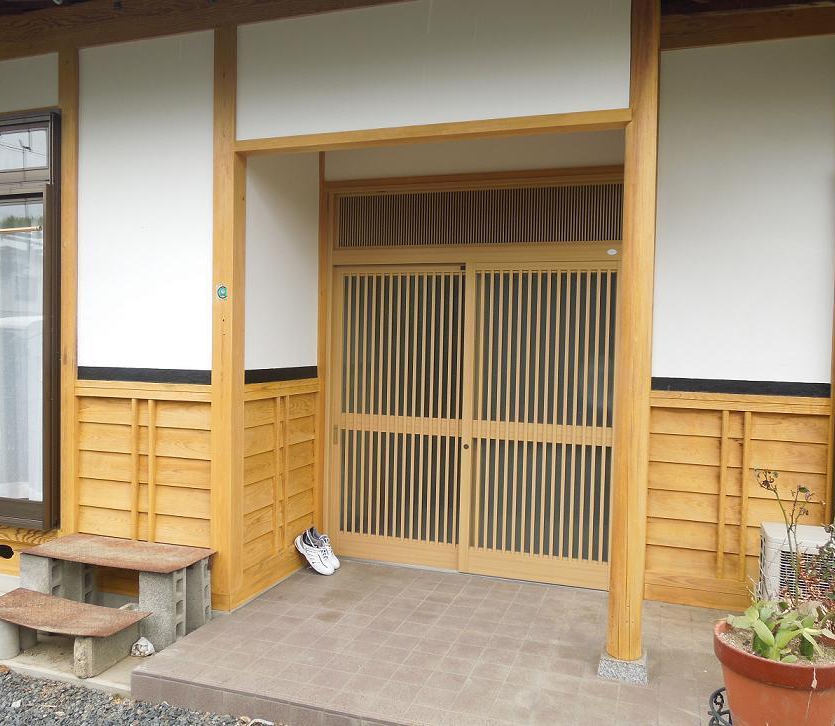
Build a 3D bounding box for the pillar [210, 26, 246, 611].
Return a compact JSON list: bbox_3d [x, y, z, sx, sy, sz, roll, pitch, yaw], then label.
[{"bbox_3d":[-0.952,-0.202,3.564,0.125,2.919,0.125,2,2,18],"label":"pillar"}]

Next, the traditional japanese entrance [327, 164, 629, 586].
[{"bbox_3d":[0.311,0.078,4.180,1.849,2.356,0.125,2,2,18],"label":"traditional japanese entrance"}]

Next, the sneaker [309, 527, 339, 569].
[{"bbox_3d":[-0.574,1.135,4.276,0.280,0.112,0.100,41,7,6],"label":"sneaker"}]

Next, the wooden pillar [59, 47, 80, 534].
[{"bbox_3d":[-1.884,-0.237,3.877,0.128,2.877,0.128,2,2,18],"label":"wooden pillar"}]

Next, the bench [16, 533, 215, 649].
[{"bbox_3d":[-1.508,1.148,3.534,0.901,0.396,0.403,2,2,18],"label":"bench"}]

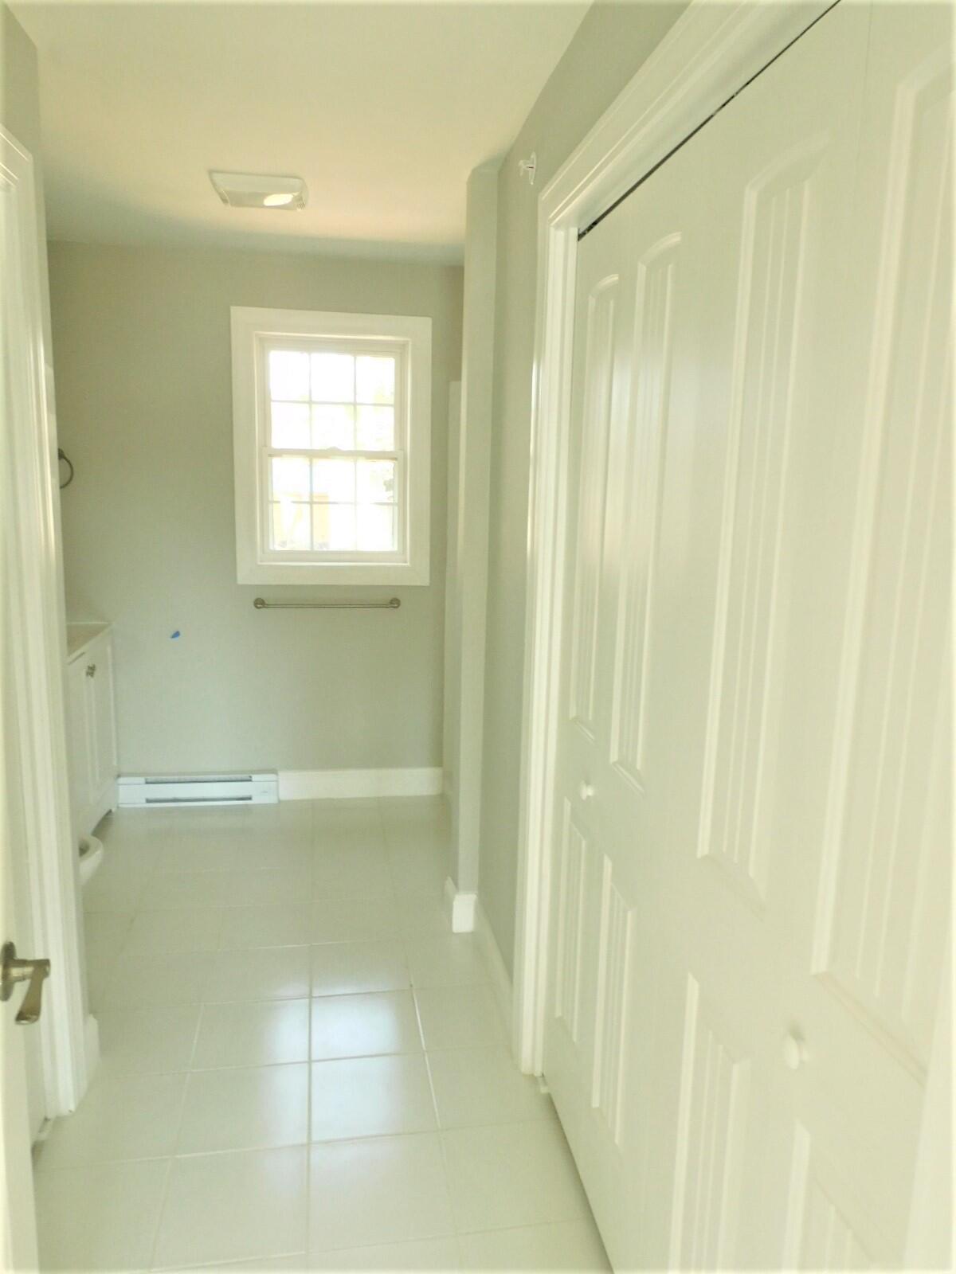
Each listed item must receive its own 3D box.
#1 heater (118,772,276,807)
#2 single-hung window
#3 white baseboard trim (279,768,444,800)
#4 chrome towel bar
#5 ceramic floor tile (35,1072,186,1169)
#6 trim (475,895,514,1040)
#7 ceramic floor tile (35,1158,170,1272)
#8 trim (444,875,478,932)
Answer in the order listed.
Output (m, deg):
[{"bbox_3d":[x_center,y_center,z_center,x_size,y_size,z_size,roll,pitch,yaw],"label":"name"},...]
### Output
[{"bbox_3d":[-1.291,0.713,4.101,0.714,0.130,0.057,0,10,-10],"label":"heater"},{"bbox_3d":[-0.645,-0.832,3.977,0.873,1.201,0.030,0,10,-10],"label":"single-hung window"},{"bbox_3d":[-0.556,0.707,4.255,0.784,0.141,0.015,0,10,-10],"label":"white baseboard trim"},{"bbox_3d":[-0.685,-0.145,4.055,0.673,0.055,0.074,0,10,-10],"label":"chrome towel bar"},{"bbox_3d":[-0.851,1.136,2.080,0.292,0.010,0.292,0,10,-10],"label":"ceramic floor tile"},{"bbox_3d":[0.049,0.986,2.678,0.017,0.140,0.644,0,10,-10],"label":"trim"},{"bbox_3d":[-0.799,1.185,1.791,0.292,0.010,0.292,0,10,-10],"label":"ceramic floor tile"},{"bbox_3d":[-0.058,0.920,3.059,0.074,0.140,0.155,0,10,-10],"label":"trim"}]

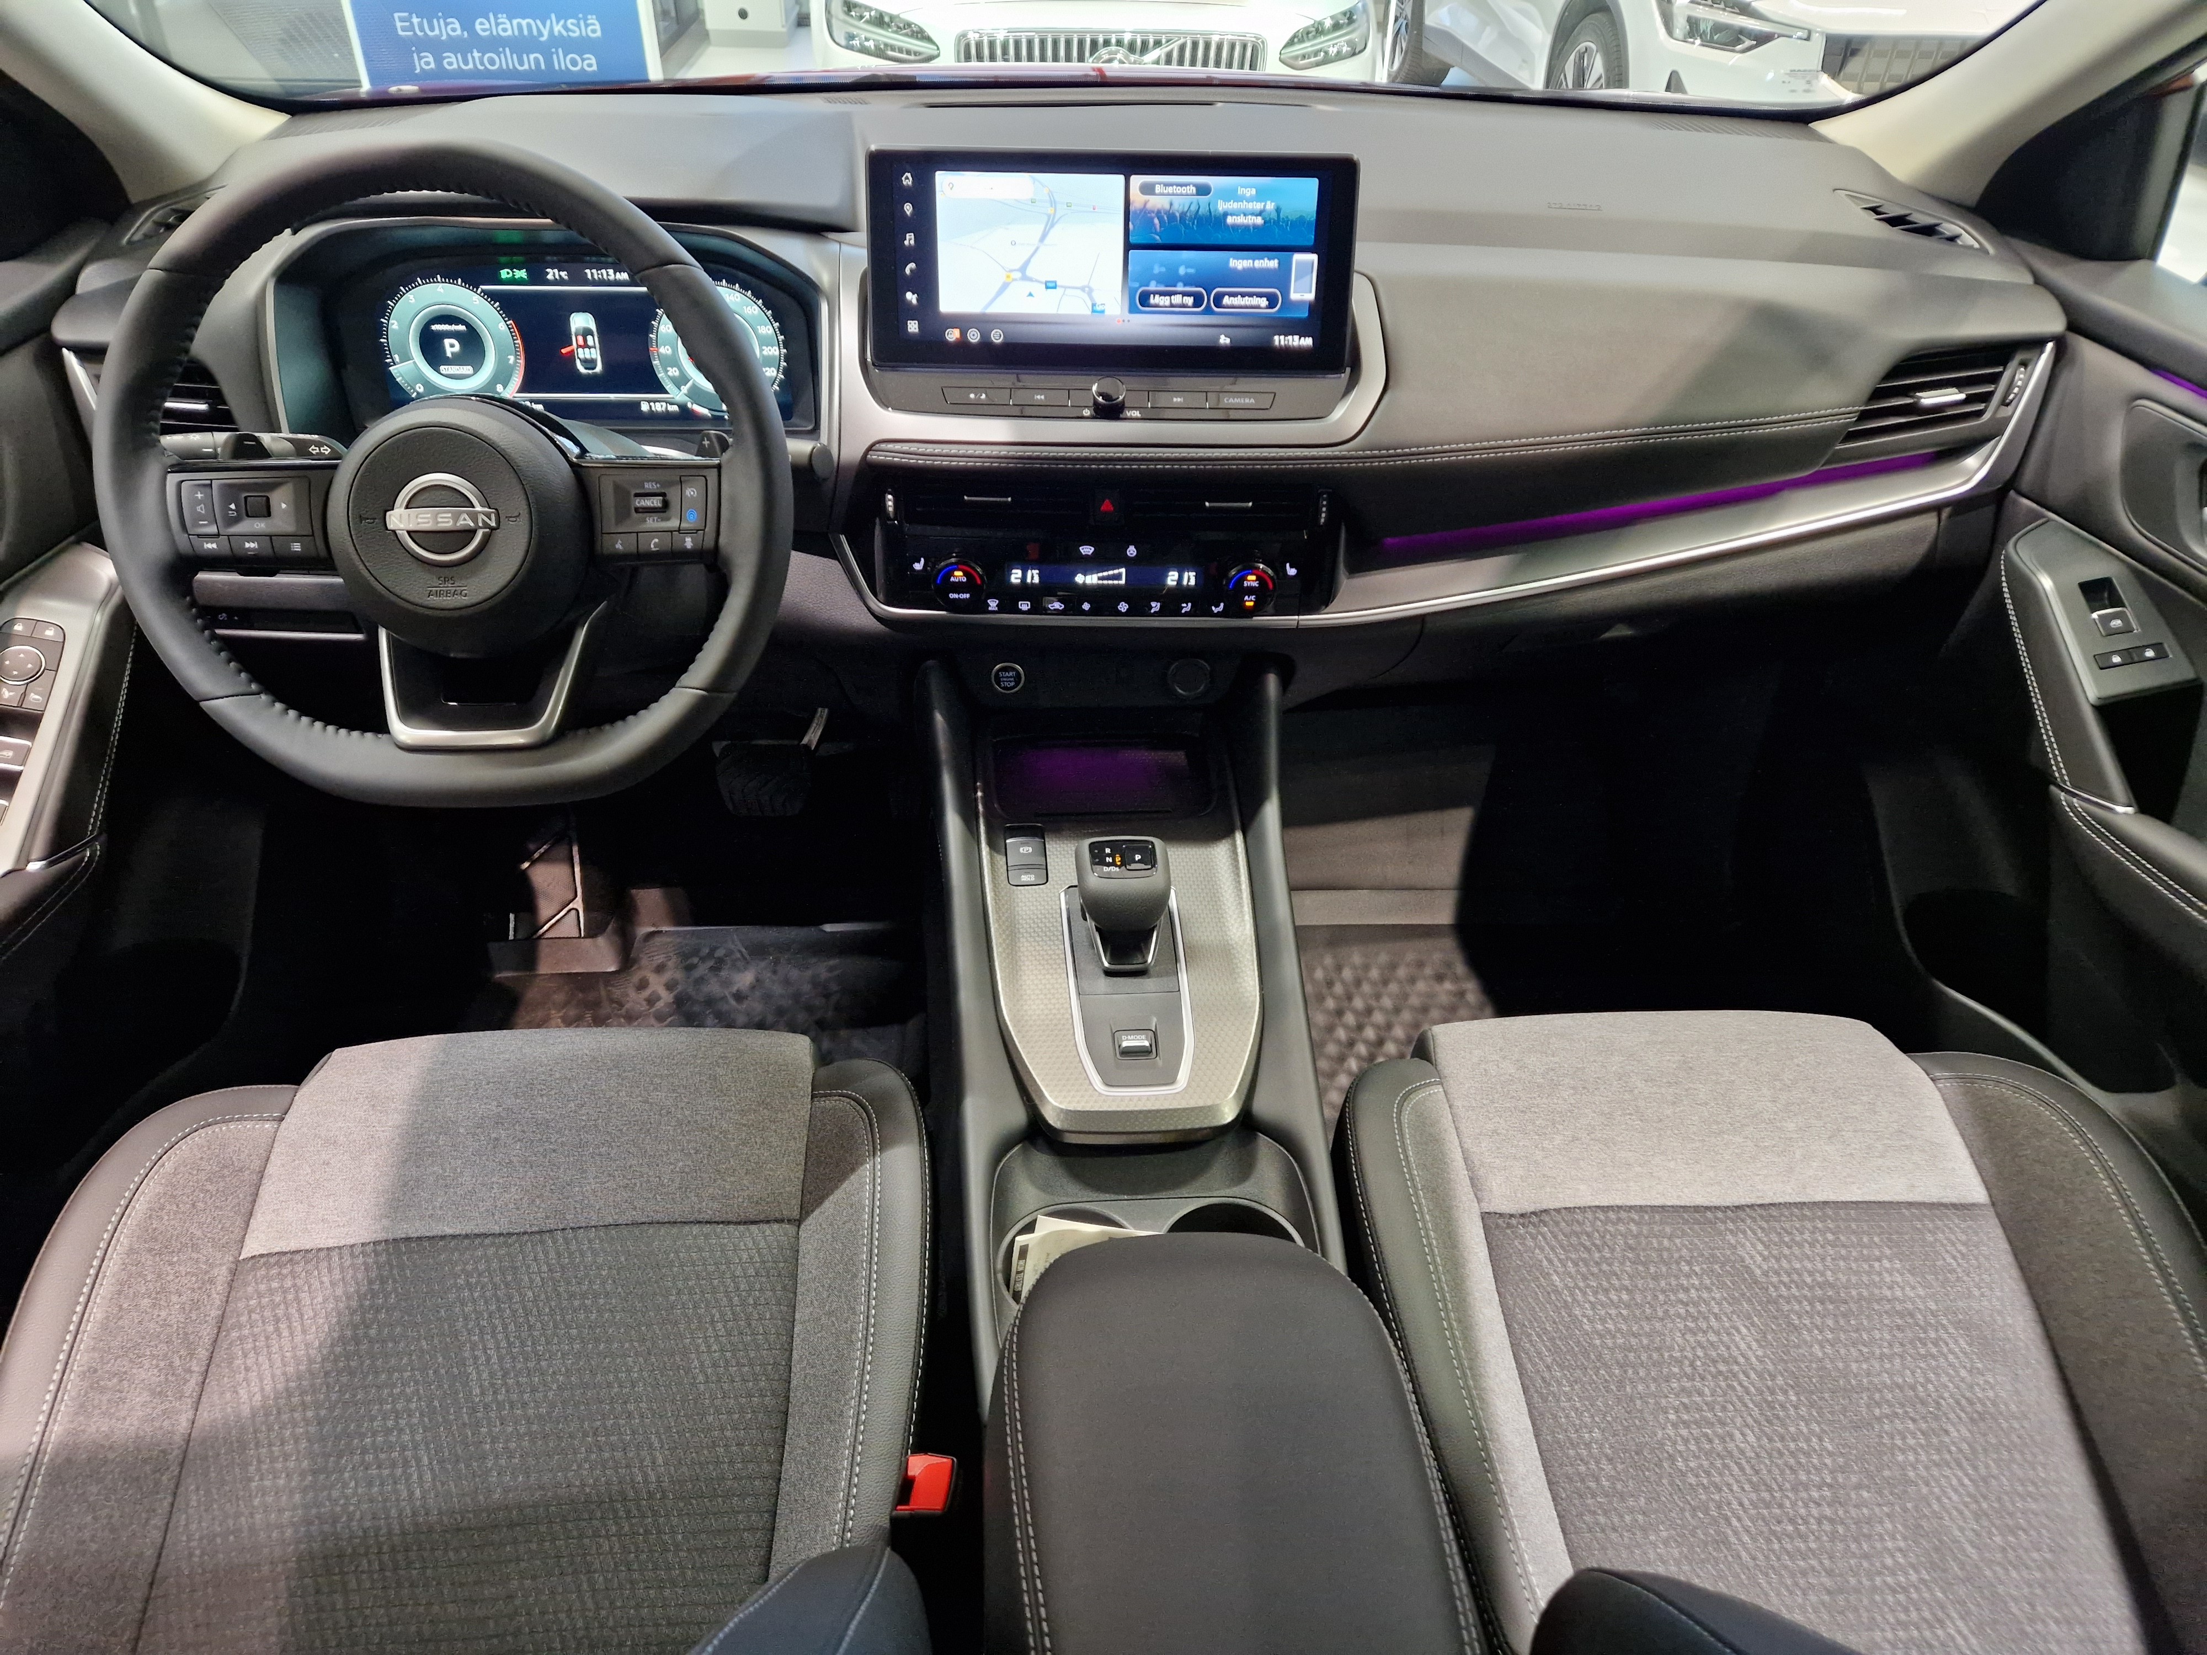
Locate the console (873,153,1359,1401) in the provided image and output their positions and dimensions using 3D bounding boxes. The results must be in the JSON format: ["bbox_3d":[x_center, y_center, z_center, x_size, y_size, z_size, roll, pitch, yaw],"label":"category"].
[{"bbox_3d":[0.018,-0.033,0.902,0.330,0.600,0.710,-1,35,-3],"label":"console"}]

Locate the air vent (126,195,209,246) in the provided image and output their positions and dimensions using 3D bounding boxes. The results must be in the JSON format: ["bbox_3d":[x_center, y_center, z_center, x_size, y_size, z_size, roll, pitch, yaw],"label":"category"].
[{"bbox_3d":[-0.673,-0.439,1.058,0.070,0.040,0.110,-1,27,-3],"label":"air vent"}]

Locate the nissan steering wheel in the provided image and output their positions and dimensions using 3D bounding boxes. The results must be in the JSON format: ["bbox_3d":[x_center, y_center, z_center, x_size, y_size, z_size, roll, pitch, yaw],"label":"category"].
[{"bbox_3d":[-0.363,-0.193,0.813,0.375,0.362,0.110,-1,10,-3],"label":"nissan steering wheel"}]

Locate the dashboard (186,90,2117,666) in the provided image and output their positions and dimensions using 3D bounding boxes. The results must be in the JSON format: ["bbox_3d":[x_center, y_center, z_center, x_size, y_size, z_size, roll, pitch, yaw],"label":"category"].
[{"bbox_3d":[-0.006,-0.378,1.202,1.430,0.390,0.480,-1,35,-3],"label":"dashboard"}]

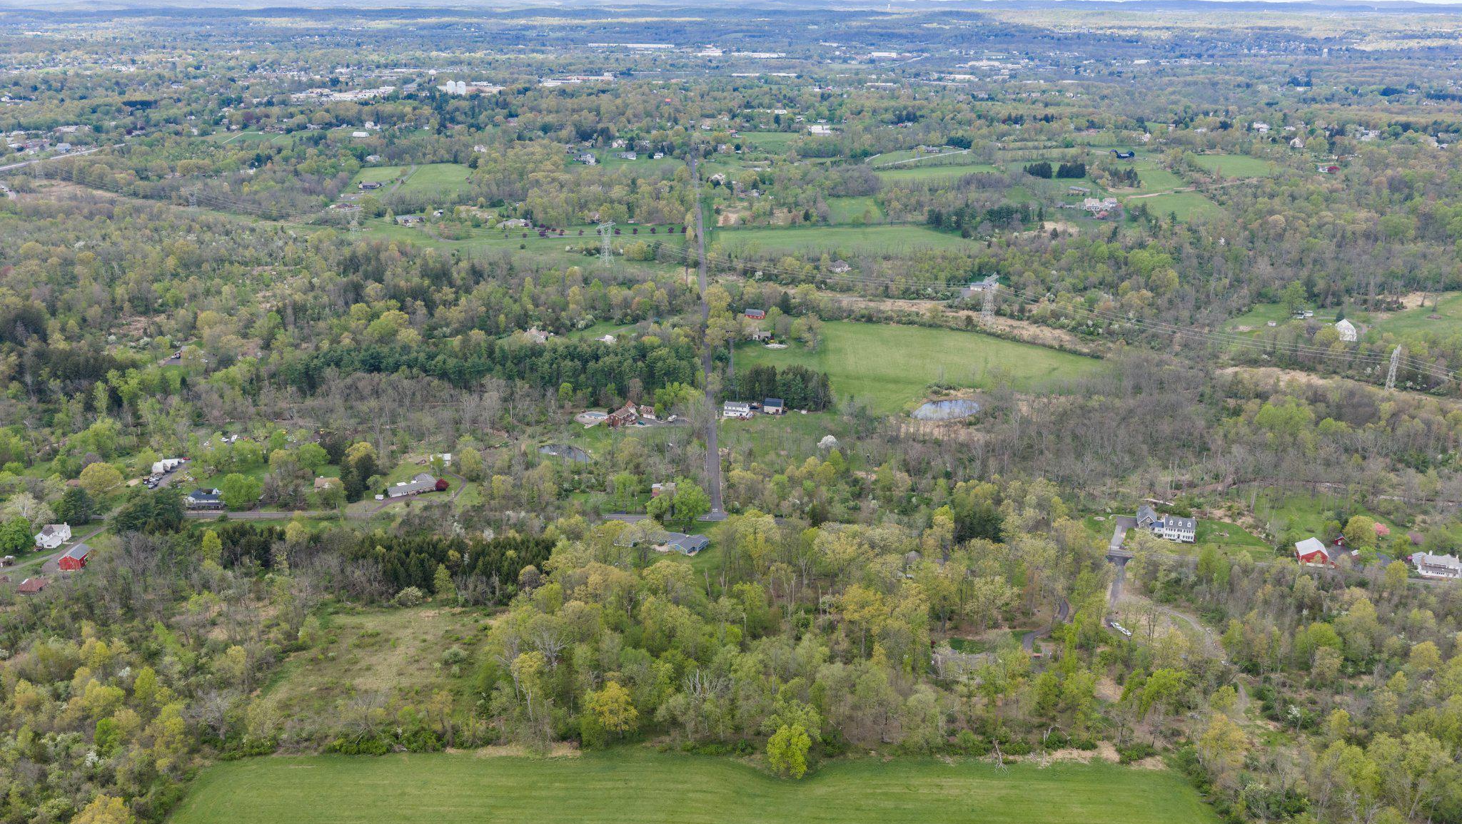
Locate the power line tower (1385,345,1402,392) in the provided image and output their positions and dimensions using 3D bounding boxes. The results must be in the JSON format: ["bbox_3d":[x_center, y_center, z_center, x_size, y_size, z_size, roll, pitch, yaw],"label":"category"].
[{"bbox_3d":[383.954,-23.778,659.837,7.500,28.500,20.000,15,25,36],"label":"power line tower"}]

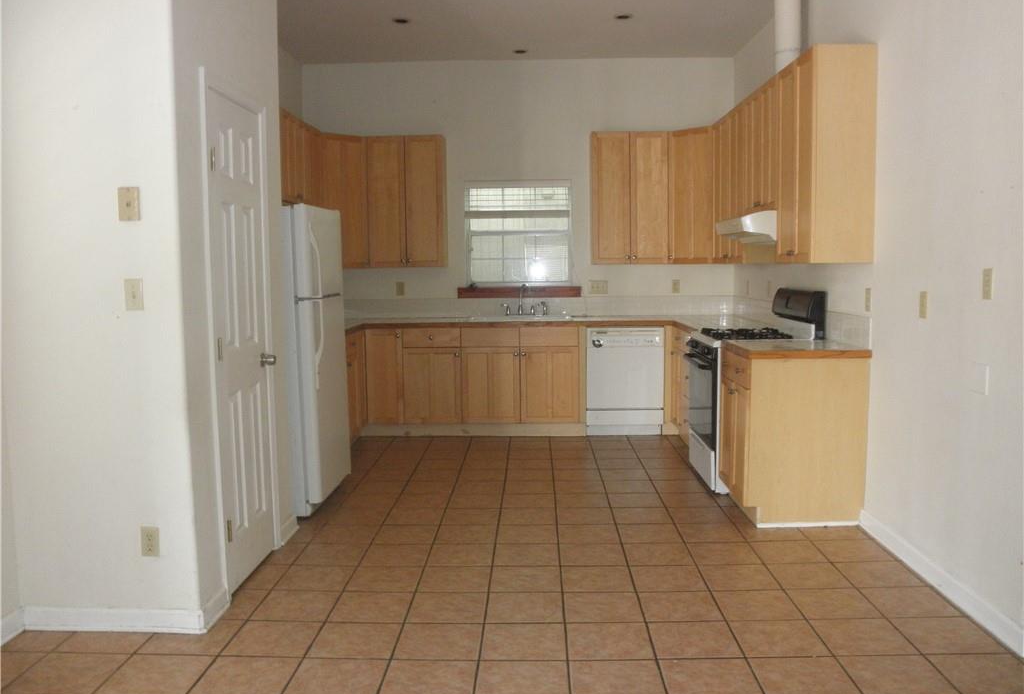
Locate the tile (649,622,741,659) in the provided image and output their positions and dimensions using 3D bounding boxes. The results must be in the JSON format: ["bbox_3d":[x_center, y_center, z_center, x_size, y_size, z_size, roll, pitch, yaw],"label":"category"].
[{"bbox_3d":[0.660,1.068,3.008,0.305,0.010,0.305,-1,6,2],"label":"tile"}]

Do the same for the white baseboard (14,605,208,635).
[{"bbox_3d":[-1.462,1.002,3.042,0.708,0.091,0.020,-1,5,2],"label":"white baseboard"}]

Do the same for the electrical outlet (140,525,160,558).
[{"bbox_3d":[-1.330,0.718,3.051,0.070,0.115,0.009,-1,5,2],"label":"electrical outlet"}]

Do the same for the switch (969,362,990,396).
[{"bbox_3d":[1.719,0.117,3.042,0.009,0.115,0.120,-1,5,2],"label":"switch"}]

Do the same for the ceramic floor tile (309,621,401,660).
[{"bbox_3d":[-0.561,1.065,3.001,0.300,0.010,0.300,-1,5,2],"label":"ceramic floor tile"}]

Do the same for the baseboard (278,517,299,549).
[{"bbox_3d":[-1.118,0.912,4.162,0.021,0.088,0.322,-1,5,2],"label":"baseboard"}]

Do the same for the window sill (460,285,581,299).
[{"bbox_3d":[0.066,-0.464,7.052,1.052,0.099,0.085,-1,5,2],"label":"window sill"}]

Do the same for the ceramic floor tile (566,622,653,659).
[{"bbox_3d":[0.350,1.059,2.977,0.299,0.010,0.299,-1,5,2],"label":"ceramic floor tile"}]

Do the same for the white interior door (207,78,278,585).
[{"bbox_3d":[-1.176,-0.023,3.571,0.037,2.030,0.585,-1,5,2],"label":"white interior door"}]

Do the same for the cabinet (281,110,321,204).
[{"bbox_3d":[-1.647,-1.302,5.931,0.310,0.611,1.037,-1,5,2],"label":"cabinet"}]

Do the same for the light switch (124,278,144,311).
[{"bbox_3d":[-1.352,-0.187,2.968,0.070,0.115,0.011,-1,5,2],"label":"light switch"}]

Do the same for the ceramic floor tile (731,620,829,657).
[{"bbox_3d":[0.965,1.062,3.003,0.305,0.010,0.305,-1,6,2],"label":"ceramic floor tile"}]

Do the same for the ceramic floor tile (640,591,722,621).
[{"bbox_3d":[0.669,1.041,3.310,0.305,0.010,0.305,-1,6,2],"label":"ceramic floor tile"}]

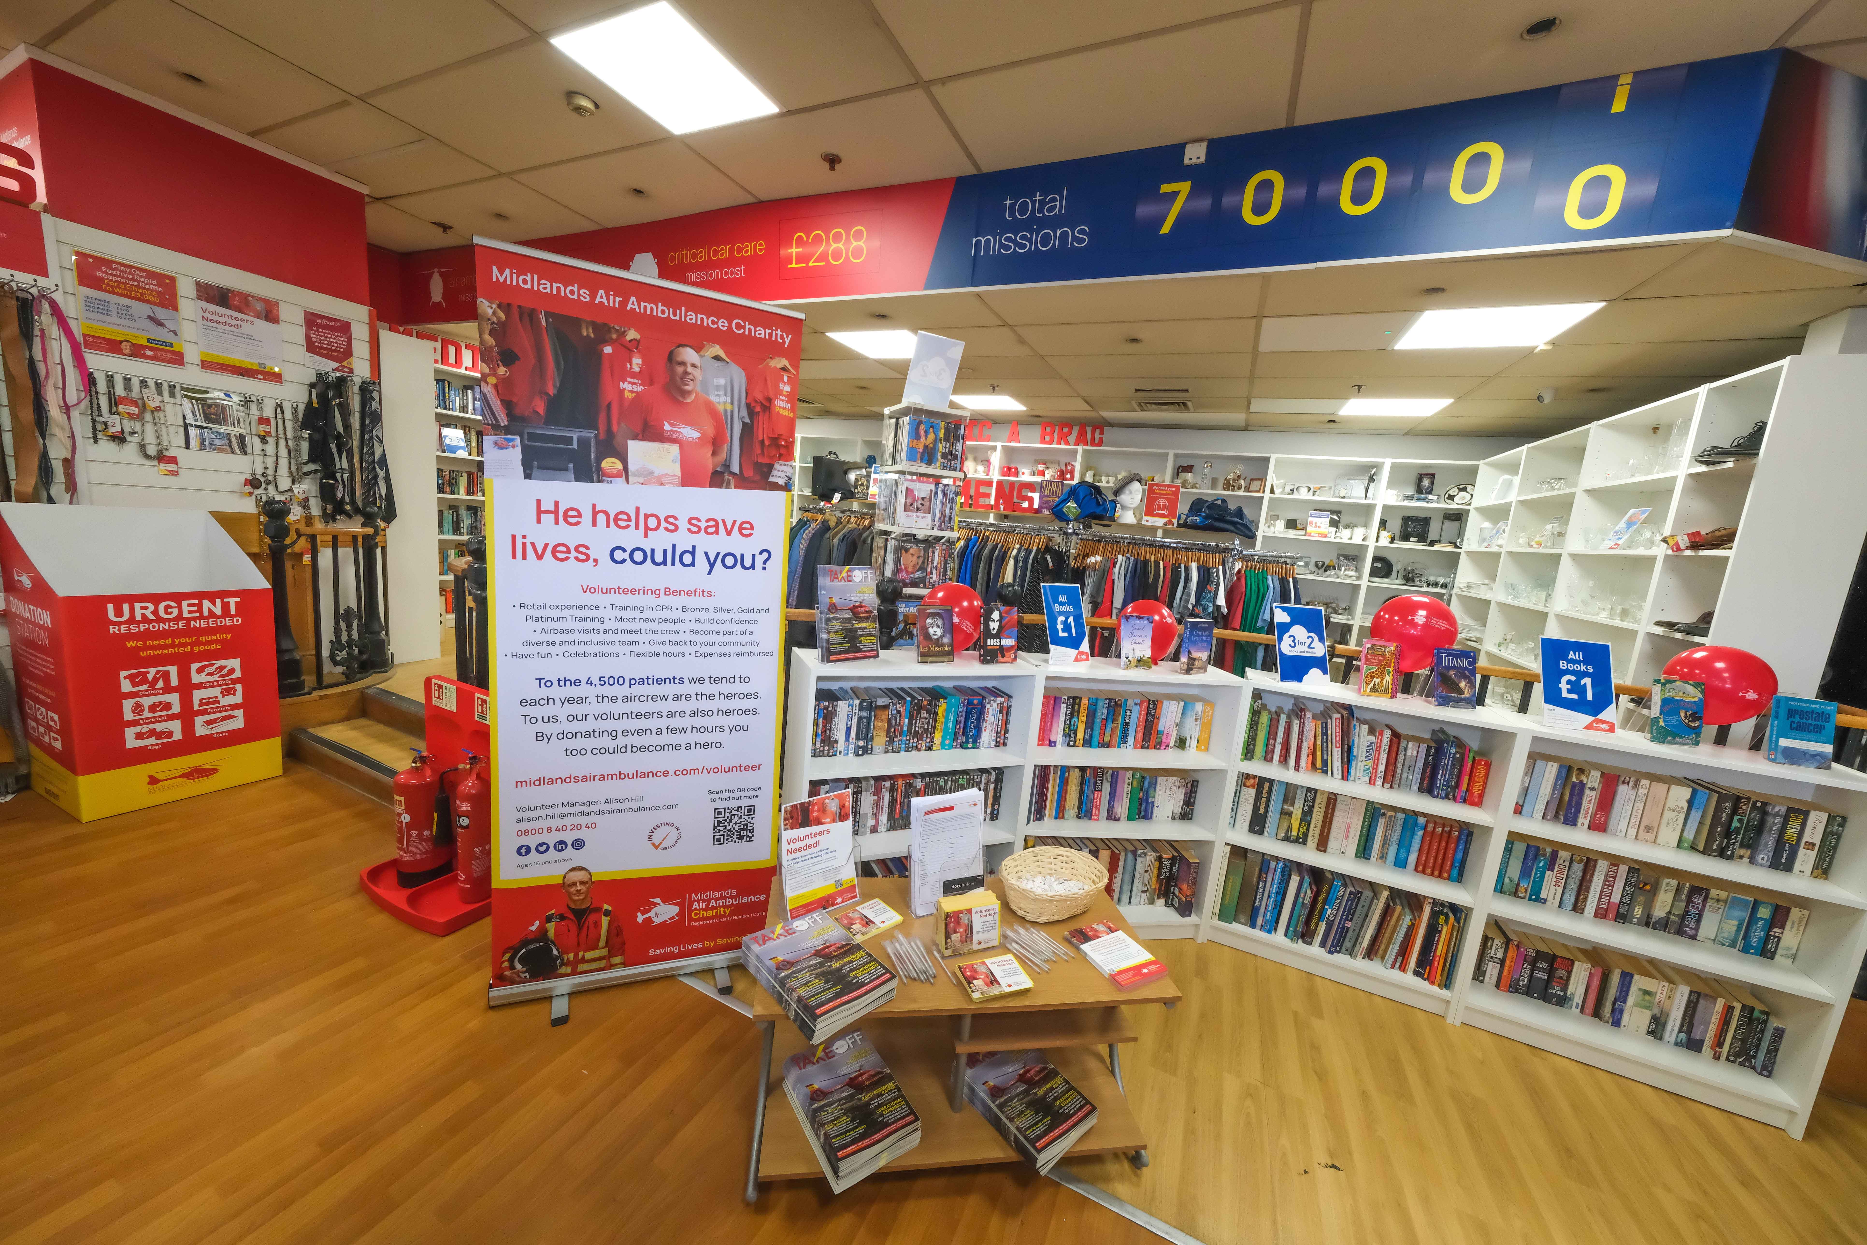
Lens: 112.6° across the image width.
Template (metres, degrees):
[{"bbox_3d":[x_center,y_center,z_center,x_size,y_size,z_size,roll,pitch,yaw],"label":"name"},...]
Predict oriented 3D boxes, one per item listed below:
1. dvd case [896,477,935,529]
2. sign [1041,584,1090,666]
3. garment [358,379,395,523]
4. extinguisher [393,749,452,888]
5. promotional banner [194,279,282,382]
[{"bbox_3d":[-0.072,-0.486,2.560,0.140,0.190,0.020,3,8,-15],"label":"dvd case"},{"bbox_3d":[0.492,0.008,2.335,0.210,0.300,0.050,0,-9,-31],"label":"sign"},{"bbox_3d":[-3.263,-0.998,3.638,0.180,0.800,0.110,10,9,28],"label":"garment"},{"bbox_3d":[-1.916,0.720,2.345,0.168,0.505,0.172,9,9,25],"label":"extinguisher"},{"bbox_3d":[-3.590,-1.492,3.230,0.015,0.420,0.297,10,9,29],"label":"promotional banner"}]

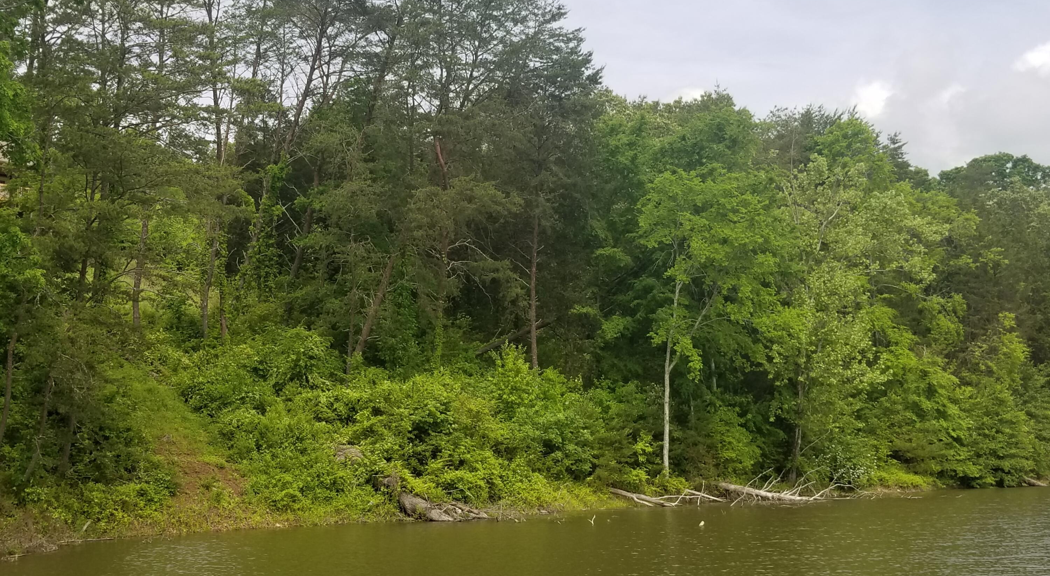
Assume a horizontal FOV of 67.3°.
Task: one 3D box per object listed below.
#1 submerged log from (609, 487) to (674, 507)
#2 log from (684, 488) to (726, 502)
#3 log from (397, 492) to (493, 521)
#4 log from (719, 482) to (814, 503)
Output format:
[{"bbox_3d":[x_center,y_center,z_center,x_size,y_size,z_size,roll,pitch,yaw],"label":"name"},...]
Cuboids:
[{"bbox_3d":[4.402,7.893,29.700,2.500,0.650,0.650,0,-11,0],"label":"submerged log"},{"bbox_3d":[7.146,8.221,31.300,1.700,0.480,0.500,0,-11,0],"label":"log"},{"bbox_3d":[-2.543,6.847,24.700,2.950,0.850,1.000,0,-11,0],"label":"log"},{"bbox_3d":[9.837,8.401,32.500,4.000,0.750,0.800,0,-11,0],"label":"log"}]

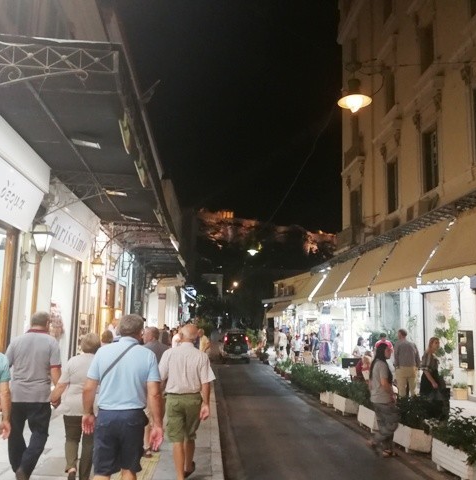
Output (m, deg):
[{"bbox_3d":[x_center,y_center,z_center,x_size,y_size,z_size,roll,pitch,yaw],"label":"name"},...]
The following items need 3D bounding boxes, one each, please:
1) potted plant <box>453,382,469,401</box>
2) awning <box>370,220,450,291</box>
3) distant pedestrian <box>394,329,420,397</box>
[{"bbox_3d":[5.479,3.697,12.260,0.280,0.431,0.340,2,-9,-6],"label":"potted plant"},{"bbox_3d":[4.919,0.590,14.461,0.988,1.727,3.522,2,-9,-6],"label":"awning"},{"bbox_3d":[3.228,2.551,9.463,0.520,1.720,0.340,-1,-9,12],"label":"distant pedestrian"}]

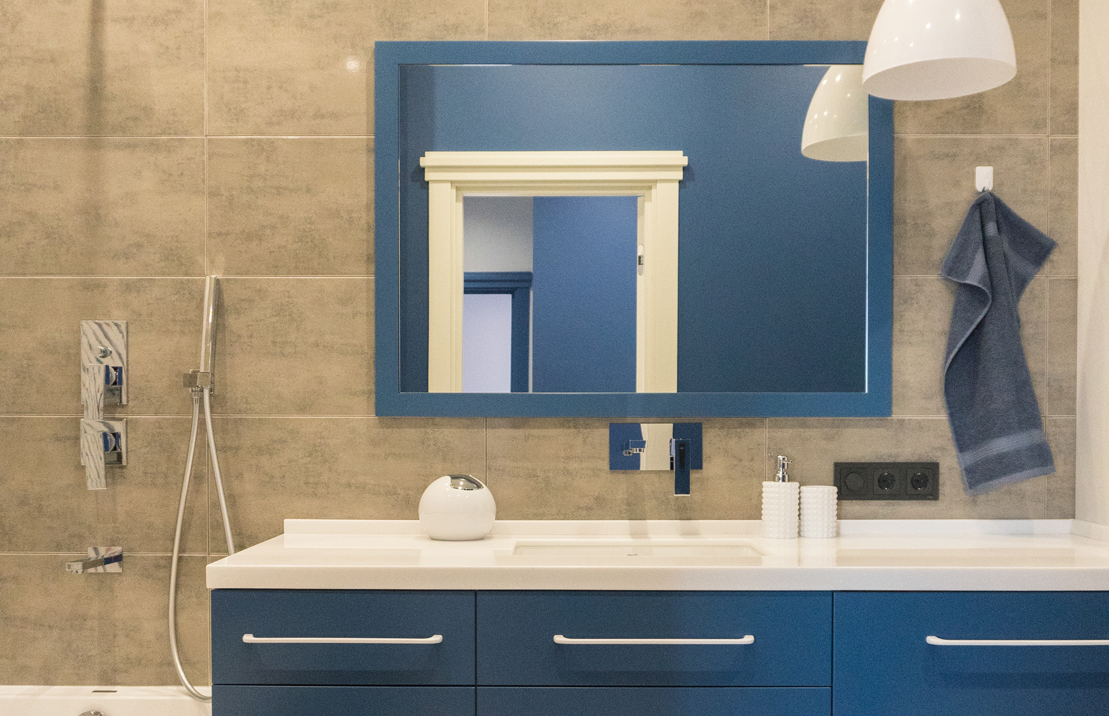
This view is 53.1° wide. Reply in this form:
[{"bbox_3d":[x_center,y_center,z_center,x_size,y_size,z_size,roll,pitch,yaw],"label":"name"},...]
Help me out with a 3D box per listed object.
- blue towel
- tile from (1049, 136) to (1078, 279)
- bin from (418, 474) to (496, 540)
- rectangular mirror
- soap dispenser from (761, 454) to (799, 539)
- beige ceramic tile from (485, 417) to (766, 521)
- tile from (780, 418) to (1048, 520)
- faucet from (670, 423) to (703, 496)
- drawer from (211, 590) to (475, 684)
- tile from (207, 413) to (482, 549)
[{"bbox_3d":[0.932,-0.032,2.335,0.243,0.630,0.070,0,1,0],"label":"blue towel"},{"bbox_3d":[1.086,-0.322,2.373,0.064,0.299,0.015,0,0,0],"label":"tile"},{"bbox_3d":[-0.197,0.305,2.260,0.157,0.132,0.155,0,0,0],"label":"bin"},{"bbox_3d":[0.168,-0.271,2.360,1.097,0.797,0.030,0,0,0],"label":"rectangular mirror"},{"bbox_3d":[0.464,0.286,2.280,0.077,0.171,0.076,0,0,20],"label":"soap dispenser"},{"bbox_3d":[0.155,0.276,2.385,0.603,0.296,0.010,0,0,0],"label":"beige ceramic tile"},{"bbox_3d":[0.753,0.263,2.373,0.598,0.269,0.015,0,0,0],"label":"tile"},{"bbox_3d":[0.271,0.210,2.320,0.067,0.150,0.080,0,0,0],"label":"faucet"},{"bbox_3d":[-0.353,0.468,2.045,0.441,0.155,0.380,0,0,0],"label":"drawer"},{"bbox_3d":[-0.446,0.275,2.385,0.597,0.295,0.010,0,0,0],"label":"tile"}]

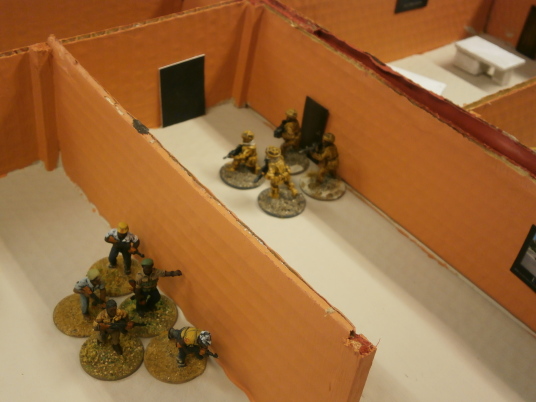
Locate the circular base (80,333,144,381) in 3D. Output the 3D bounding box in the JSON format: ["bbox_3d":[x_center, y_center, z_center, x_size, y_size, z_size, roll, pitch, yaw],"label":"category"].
[{"bbox_3d":[-0.062,0.060,0.288,0.025,0.003,0.025,5,37,-3],"label":"circular base"}]

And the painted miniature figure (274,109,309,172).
[{"bbox_3d":[0.012,-0.034,0.402,0.025,0.029,0.025,16,38,12],"label":"painted miniature figure"}]

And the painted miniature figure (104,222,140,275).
[{"bbox_3d":[-0.062,0.020,0.312,0.016,0.028,0.010,-4,41,-14],"label":"painted miniature figure"}]

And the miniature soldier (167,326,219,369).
[{"bbox_3d":[-0.029,0.057,0.284,0.019,0.015,0.011,12,37,6],"label":"miniature soldier"}]

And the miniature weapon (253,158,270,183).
[{"bbox_3d":[-0.003,-0.015,0.361,0.003,0.005,0.016,23,63,18],"label":"miniature weapon"}]

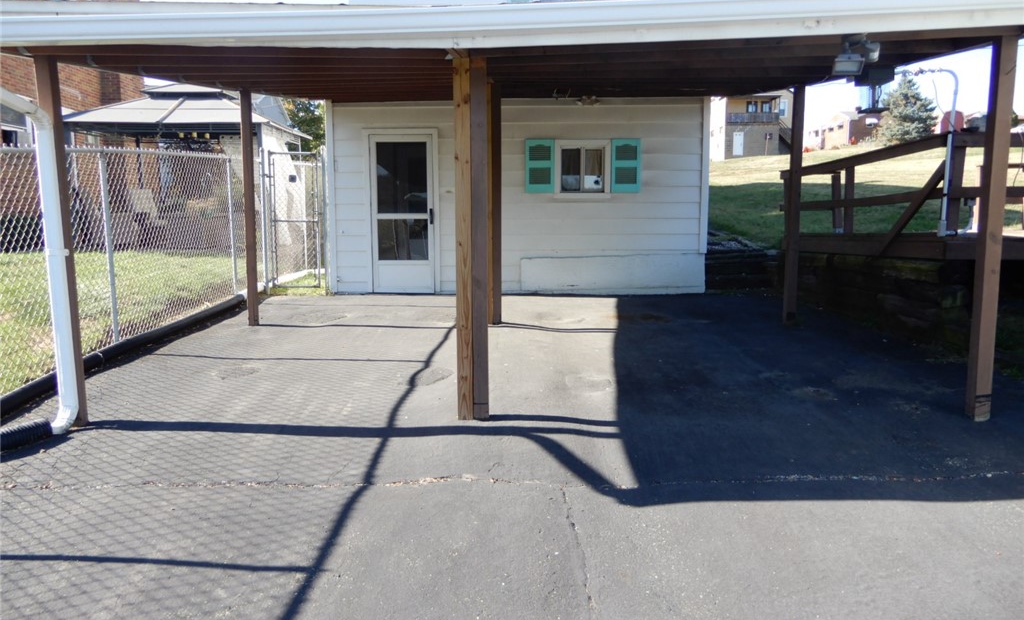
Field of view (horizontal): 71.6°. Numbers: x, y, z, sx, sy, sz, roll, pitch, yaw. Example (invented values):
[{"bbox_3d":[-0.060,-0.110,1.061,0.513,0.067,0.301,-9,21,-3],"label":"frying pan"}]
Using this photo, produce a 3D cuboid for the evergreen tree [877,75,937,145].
[{"bbox_3d":[25.035,-12.581,45.000,3.400,4.500,3.400,0,7,1],"label":"evergreen tree"}]

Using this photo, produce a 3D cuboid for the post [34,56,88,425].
[{"bbox_3d":[-2.671,-0.388,4.203,0.090,2.140,0.090,0,7,1],"label":"post"}]

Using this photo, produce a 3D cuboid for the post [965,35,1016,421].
[{"bbox_3d":[2.729,-0.426,4.055,0.090,2.165,0.090,0,7,1],"label":"post"}]

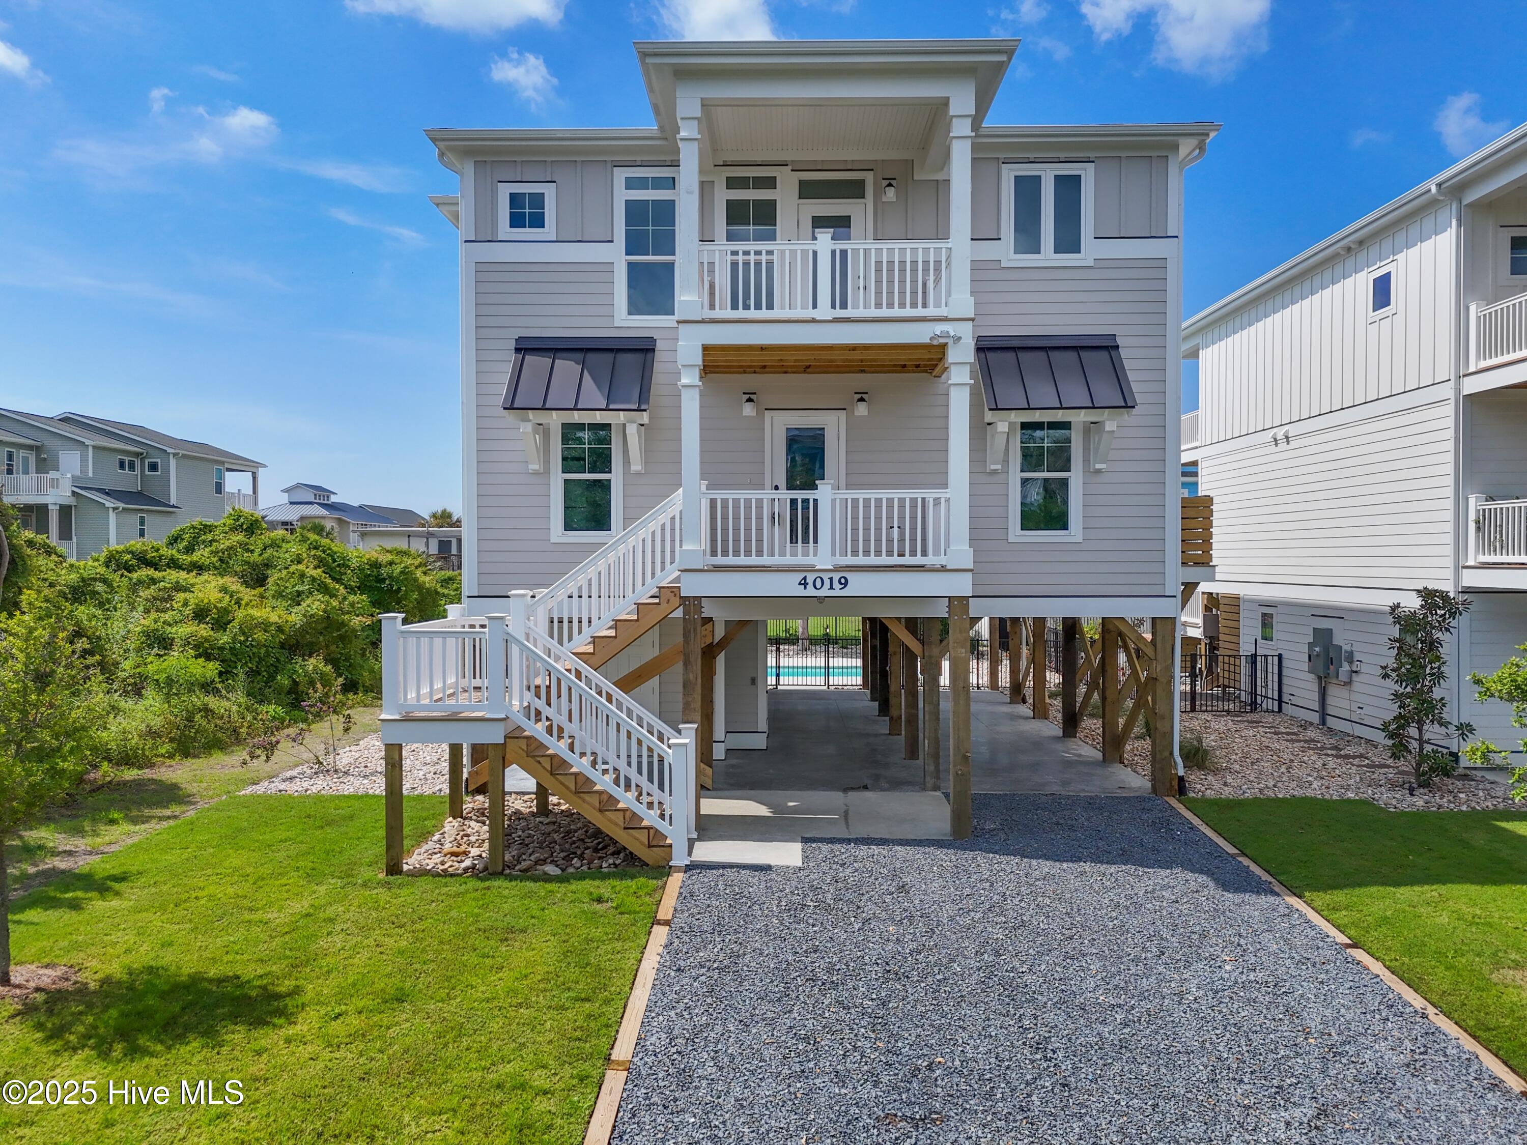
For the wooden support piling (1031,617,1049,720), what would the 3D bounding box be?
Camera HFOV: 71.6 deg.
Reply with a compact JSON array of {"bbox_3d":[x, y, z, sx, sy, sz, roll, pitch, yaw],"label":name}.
[{"bbox_3d":[5.540,1.710,21.270,0.210,2.450,0.210,0,1,1],"label":"wooden support piling"}]

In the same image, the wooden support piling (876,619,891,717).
[{"bbox_3d":[2.430,1.680,21.330,0.210,2.450,0.210,0,1,1],"label":"wooden support piling"}]

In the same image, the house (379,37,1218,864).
[{"bbox_3d":[0.560,-1.930,18.160,11.200,9.900,14.400,0,1,1],"label":"house"}]

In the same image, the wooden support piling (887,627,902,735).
[{"bbox_3d":[2.400,1.720,19.170,0.210,2.450,0.210,0,1,1],"label":"wooden support piling"}]

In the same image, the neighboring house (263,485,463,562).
[{"bbox_3d":[-32.000,-2.500,85.000,16.000,8.500,12.000,0,1,1],"label":"neighboring house"}]

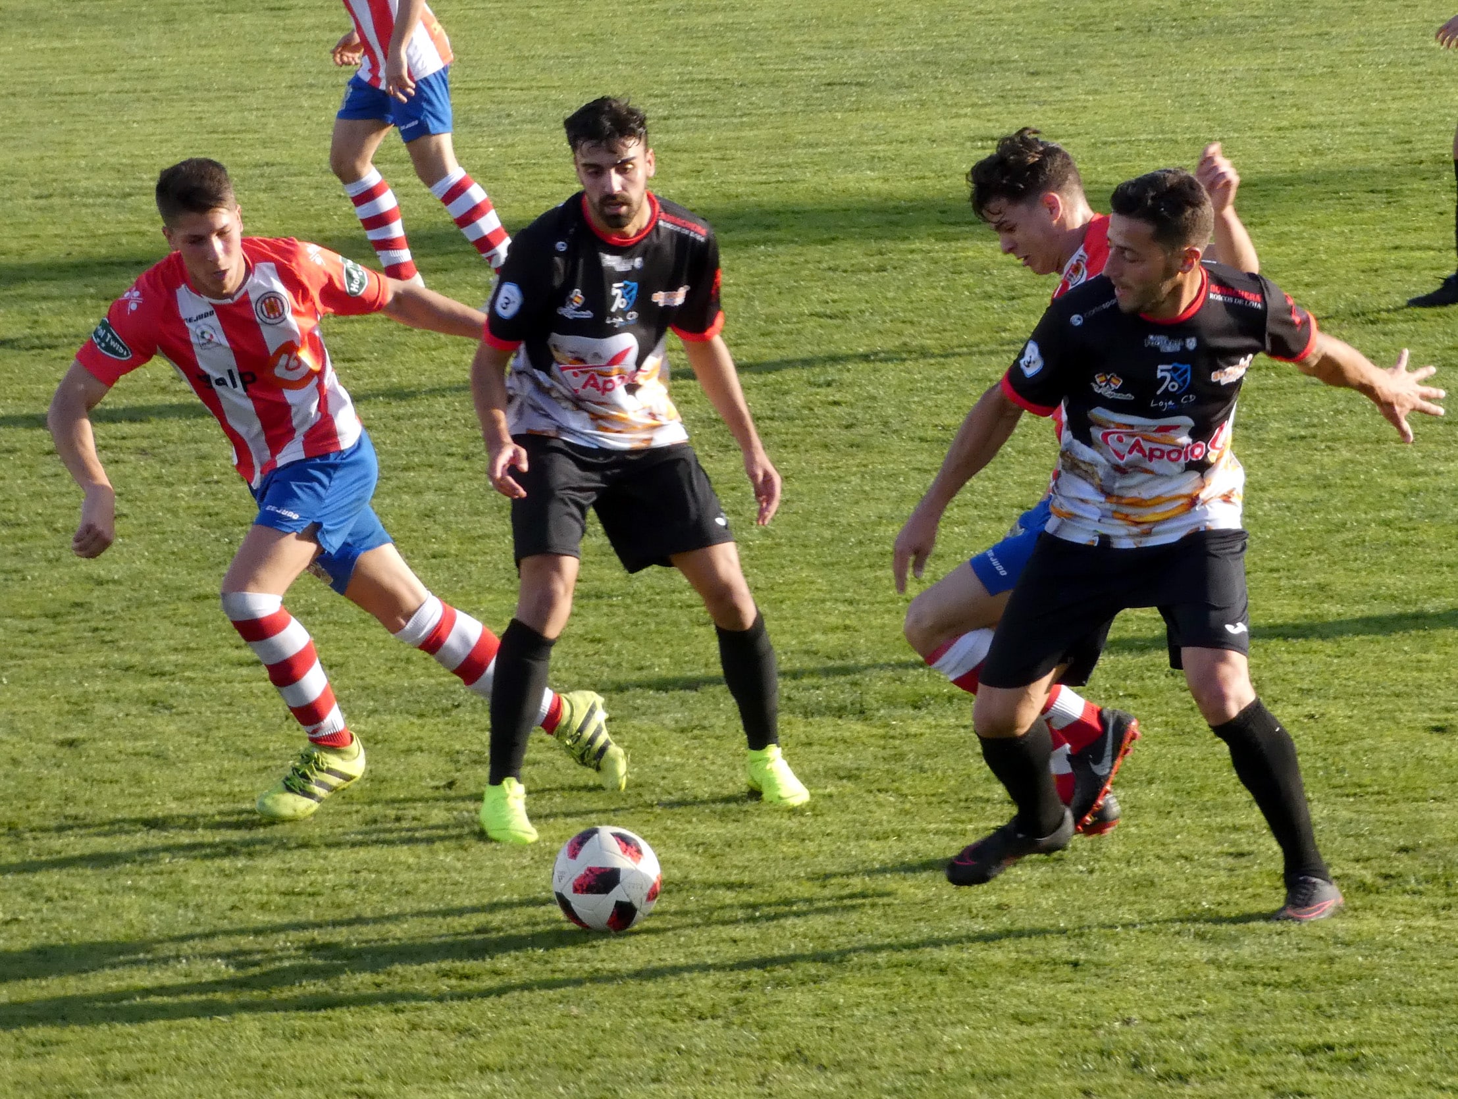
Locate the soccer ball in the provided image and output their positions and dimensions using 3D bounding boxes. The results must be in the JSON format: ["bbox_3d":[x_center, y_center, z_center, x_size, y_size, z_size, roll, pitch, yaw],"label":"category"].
[{"bbox_3d":[-0.249,0.674,17.680,0.220,0.220,0.220,0,9,0],"label":"soccer ball"}]

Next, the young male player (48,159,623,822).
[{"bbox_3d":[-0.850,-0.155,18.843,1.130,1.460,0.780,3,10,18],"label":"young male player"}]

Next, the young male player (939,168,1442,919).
[{"bbox_3d":[0.937,-0.047,17.908,1.100,1.550,0.680,0,9,0],"label":"young male player"}]

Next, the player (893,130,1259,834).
[{"bbox_3d":[0.751,-0.139,18.501,0.780,1.540,0.620,-4,10,-22],"label":"player"}]

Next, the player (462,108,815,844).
[{"bbox_3d":[-0.196,-0.204,18.713,0.730,1.600,0.600,-2,10,-12],"label":"player"}]

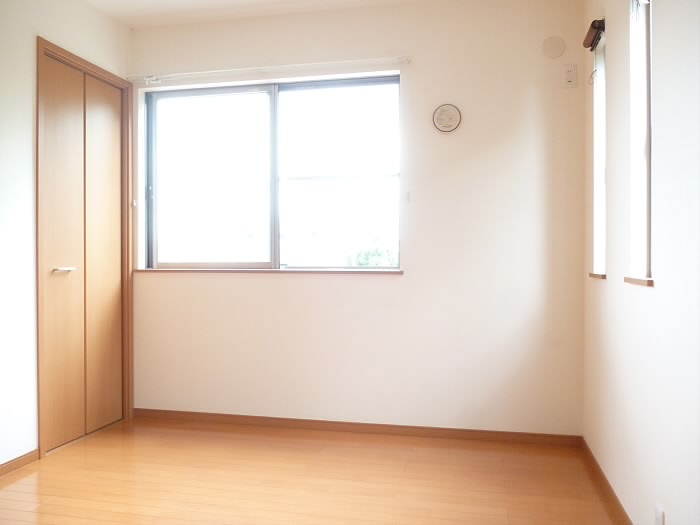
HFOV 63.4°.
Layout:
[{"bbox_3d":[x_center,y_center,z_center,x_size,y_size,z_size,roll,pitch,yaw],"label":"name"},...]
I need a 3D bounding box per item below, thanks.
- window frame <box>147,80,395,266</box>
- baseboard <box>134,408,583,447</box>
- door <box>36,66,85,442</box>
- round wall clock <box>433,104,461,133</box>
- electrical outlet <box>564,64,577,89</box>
[{"bbox_3d":[-0.489,-0.505,3.360,1.611,1.108,0.108,0,1,13],"label":"window frame"},{"bbox_3d":[-0.055,0.926,3.195,2.581,0.061,0.015,0,1,13],"label":"baseboard"},{"bbox_3d":[-1.521,-0.046,2.982,0.035,2.009,0.330,0,1,13],"label":"door"},{"bbox_3d":[0.522,-0.777,3.041,0.153,0.153,0.029,0,1,13],"label":"round wall clock"},{"bbox_3d":[1.138,-0.957,2.911,0.067,0.122,0.013,0,1,13],"label":"electrical outlet"}]

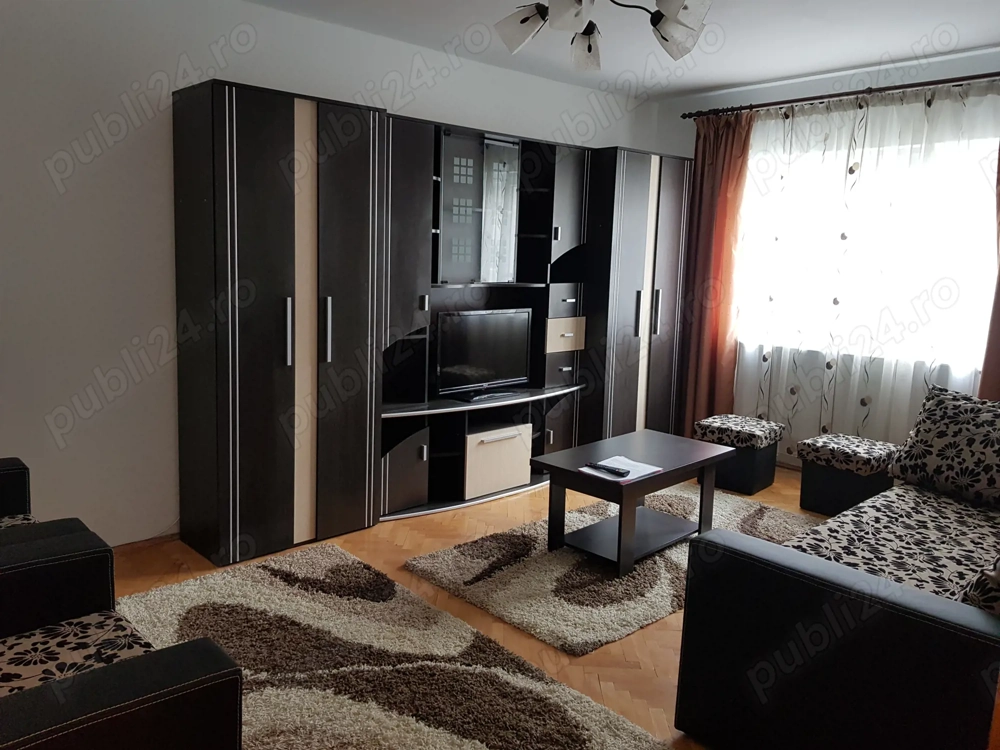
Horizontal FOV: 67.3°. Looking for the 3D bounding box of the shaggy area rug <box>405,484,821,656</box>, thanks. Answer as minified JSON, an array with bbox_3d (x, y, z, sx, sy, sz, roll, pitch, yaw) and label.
[{"bbox_3d":[0.707,0.833,3.703,2.102,0.035,1.022,-7,13,-43],"label":"shaggy area rug"}]

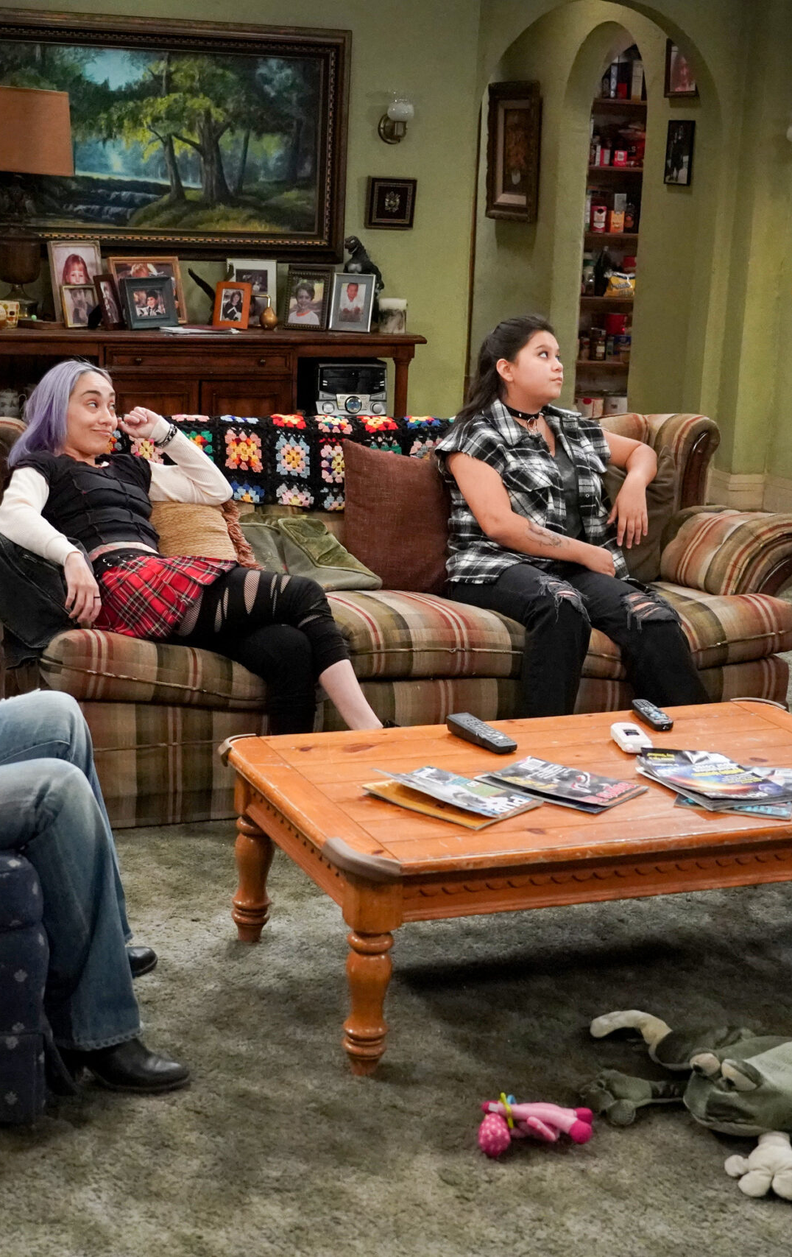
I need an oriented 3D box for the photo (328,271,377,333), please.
[{"bbox_3d":[-0.164,-1.225,7.103,0.157,0.216,0.025,6,1,15],"label":"photo"}]

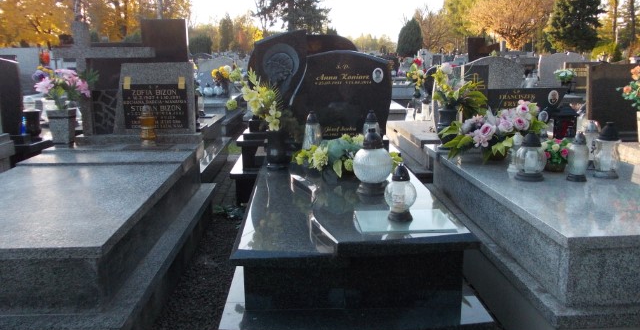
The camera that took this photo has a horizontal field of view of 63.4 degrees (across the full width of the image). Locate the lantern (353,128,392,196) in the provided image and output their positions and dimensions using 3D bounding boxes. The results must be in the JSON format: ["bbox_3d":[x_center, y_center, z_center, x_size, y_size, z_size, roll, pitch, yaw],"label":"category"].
[{"bbox_3d":[0.263,-0.027,2.577,0.190,0.330,0.190,-1,13,-3],"label":"lantern"}]

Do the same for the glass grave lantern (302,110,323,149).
[{"bbox_3d":[-0.053,-0.214,3.523,0.120,0.290,0.120,-1,13,-3],"label":"glass grave lantern"}]

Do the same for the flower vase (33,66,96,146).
[{"bbox_3d":[-1.808,-0.421,3.664,0.420,0.530,0.340,-1,13,-2],"label":"flower vase"}]

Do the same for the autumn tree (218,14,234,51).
[{"bbox_3d":[-9.573,-13.157,53.005,1.700,4.800,1.700,-1,13,-3],"label":"autumn tree"}]

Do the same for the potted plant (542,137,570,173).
[{"bbox_3d":[1.485,-0.070,3.250,0.182,0.196,0.182,-1,12,-2],"label":"potted plant"}]

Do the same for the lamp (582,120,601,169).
[{"bbox_3d":[1.713,-0.128,3.248,0.107,0.304,0.107,-1,12,-2],"label":"lamp"}]

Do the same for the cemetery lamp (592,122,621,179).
[{"bbox_3d":[1.499,-0.084,2.692,0.145,0.295,0.145,-1,13,-4],"label":"cemetery lamp"}]

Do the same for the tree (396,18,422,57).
[{"bbox_3d":[6.441,-8.762,37.259,1.871,3.575,1.871,-1,12,-2],"label":"tree"}]

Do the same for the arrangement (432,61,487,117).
[{"bbox_3d":[0.935,-0.510,3.494,0.380,0.360,0.300,-1,13,-4],"label":"arrangement"}]

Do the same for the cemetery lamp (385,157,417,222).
[{"bbox_3d":[0.336,0.100,2.140,0.130,0.250,0.130,-1,13,-3],"label":"cemetery lamp"}]

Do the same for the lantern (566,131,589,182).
[{"bbox_3d":[1.477,-0.051,2.963,0.126,0.278,0.126,-1,12,-2],"label":"lantern"}]

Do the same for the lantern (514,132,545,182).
[{"bbox_3d":[1.218,-0.056,2.998,0.177,0.279,0.177,-1,12,-2],"label":"lantern"}]

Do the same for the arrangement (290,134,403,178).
[{"bbox_3d":[0.185,-0.079,3.480,0.710,0.270,0.360,-1,12,-2],"label":"arrangement"}]

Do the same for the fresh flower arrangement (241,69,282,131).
[{"bbox_3d":[-0.368,-0.406,3.255,0.280,0.380,0.260,-1,13,-3],"label":"fresh flower arrangement"}]

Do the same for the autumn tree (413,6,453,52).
[{"bbox_3d":[10.657,-12.504,49.039,3.900,5.400,3.900,-1,13,-3],"label":"autumn tree"}]

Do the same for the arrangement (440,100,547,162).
[{"bbox_3d":[1.087,-0.204,3.244,0.620,0.360,0.360,-1,13,-4],"label":"arrangement"}]

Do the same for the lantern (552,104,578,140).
[{"bbox_3d":[1.947,-0.322,4.112,0.205,0.325,0.205,-1,12,-2],"label":"lantern"}]

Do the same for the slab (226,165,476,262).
[{"bbox_3d":[0.086,0.136,2.762,0.920,0.080,1.800,-1,13,-3],"label":"slab"}]

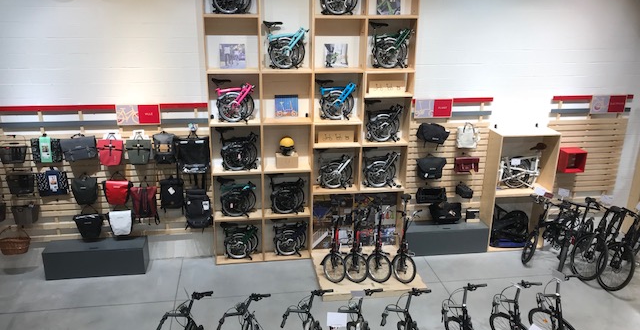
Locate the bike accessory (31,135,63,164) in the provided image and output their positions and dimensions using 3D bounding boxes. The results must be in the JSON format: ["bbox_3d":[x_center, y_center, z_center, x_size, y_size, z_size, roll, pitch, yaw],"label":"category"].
[{"bbox_3d":[-3.830,-0.218,7.271,0.385,0.360,0.200,-2,18,-8],"label":"bike accessory"}]

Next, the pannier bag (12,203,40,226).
[{"bbox_3d":[-4.240,0.714,7.466,0.300,0.270,0.200,-2,20,-8],"label":"pannier bag"}]

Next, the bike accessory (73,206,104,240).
[{"bbox_3d":[-3.431,0.898,7.680,0.370,0.390,0.170,-2,20,-8],"label":"bike accessory"}]

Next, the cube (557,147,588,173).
[{"bbox_3d":[3.924,-0.057,8.055,0.330,0.330,0.250,-1,19,-7],"label":"cube"}]

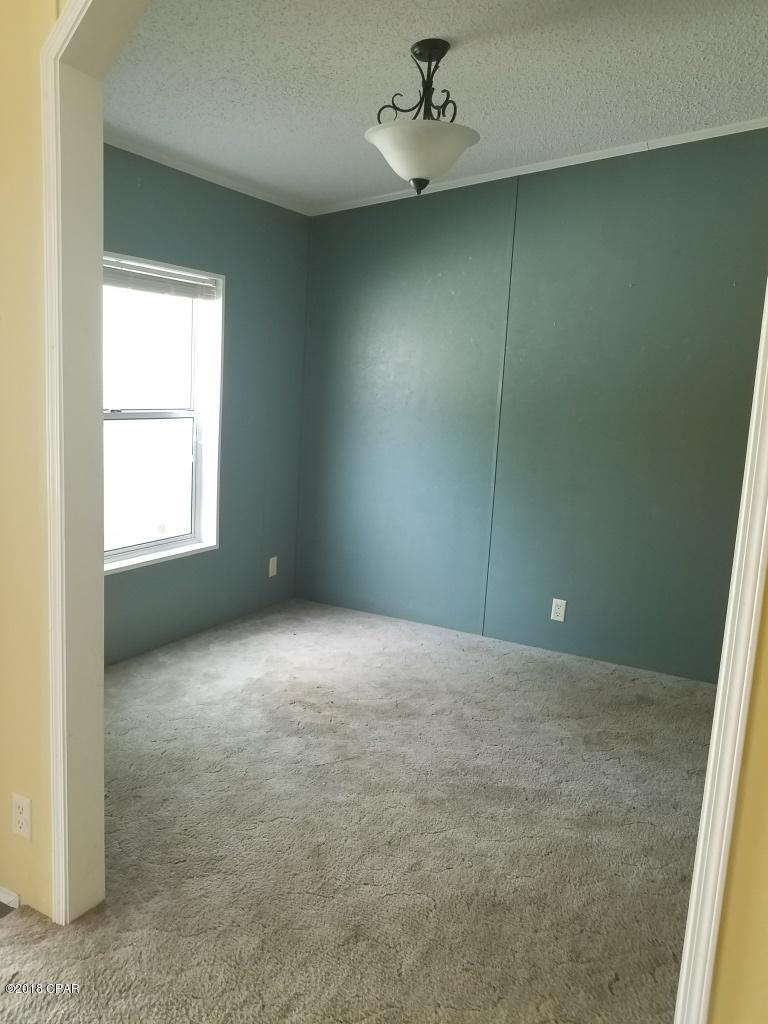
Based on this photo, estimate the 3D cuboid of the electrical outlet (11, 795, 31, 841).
[{"bbox_3d":[-0.890,0.749,1.879,0.071,0.115,0.009,8,10,29],"label":"electrical outlet"}]

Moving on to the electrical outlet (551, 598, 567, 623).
[{"bbox_3d":[0.916,0.516,4.028,0.070,0.115,0.009,8,10,29],"label":"electrical outlet"}]

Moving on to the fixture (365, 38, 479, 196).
[{"bbox_3d":[0.142,-1.343,2.648,0.395,0.480,0.395,3,9,0],"label":"fixture"}]

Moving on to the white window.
[{"bbox_3d":[-1.173,-0.437,3.510,0.100,1.405,1.188,8,10,29],"label":"white window"}]

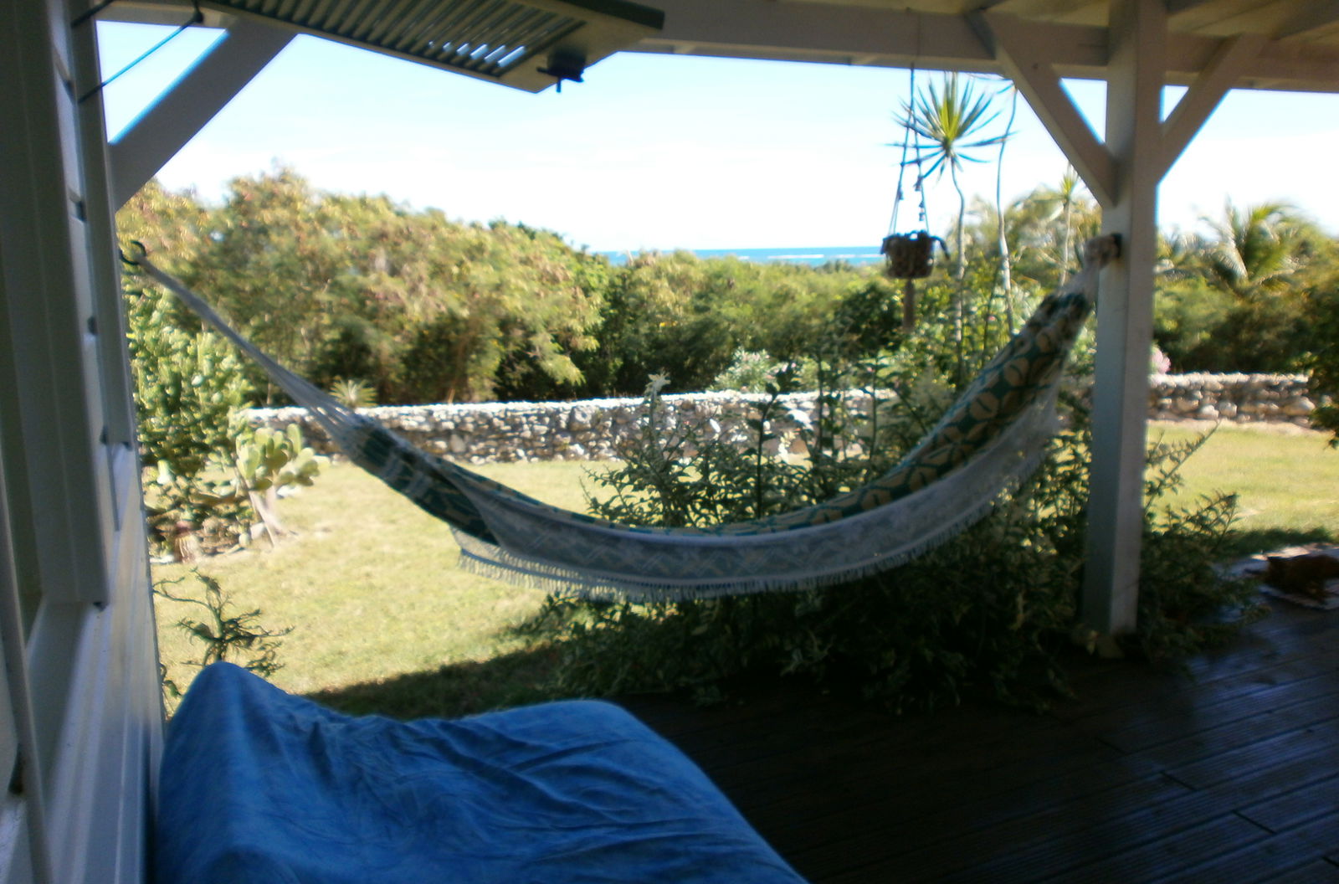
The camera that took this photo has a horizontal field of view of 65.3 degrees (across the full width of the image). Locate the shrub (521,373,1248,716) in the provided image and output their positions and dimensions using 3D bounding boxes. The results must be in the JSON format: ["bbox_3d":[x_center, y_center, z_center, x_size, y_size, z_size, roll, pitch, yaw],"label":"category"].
[{"bbox_3d":[0.845,0.283,4.312,3.000,1.300,1.250,-5,11,-23],"label":"shrub"}]

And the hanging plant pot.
[{"bbox_3d":[0.858,-0.663,3.732,0.205,0.180,0.205,-1,10,0],"label":"hanging plant pot"}]

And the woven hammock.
[{"bbox_3d":[0.178,-0.072,3.515,3.450,1.200,0.450,-5,11,-23],"label":"woven hammock"}]

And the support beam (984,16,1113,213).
[{"bbox_3d":[1.426,-1.249,3.906,0.990,0.125,0.085,43,-9,-24],"label":"support beam"}]

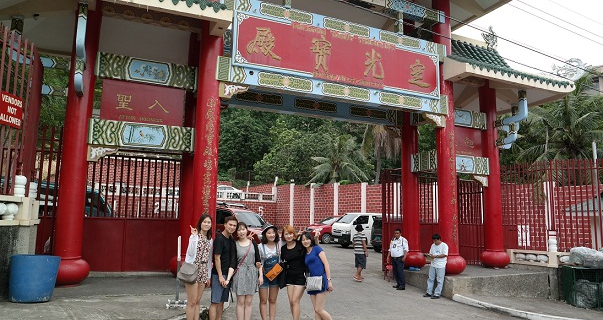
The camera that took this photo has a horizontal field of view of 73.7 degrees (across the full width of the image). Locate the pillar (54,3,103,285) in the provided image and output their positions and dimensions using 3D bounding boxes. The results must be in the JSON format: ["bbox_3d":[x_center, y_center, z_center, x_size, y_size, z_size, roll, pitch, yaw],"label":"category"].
[{"bbox_3d":[-4.750,-0.498,8.634,0.820,6.125,0.820,4,-8,-23],"label":"pillar"}]

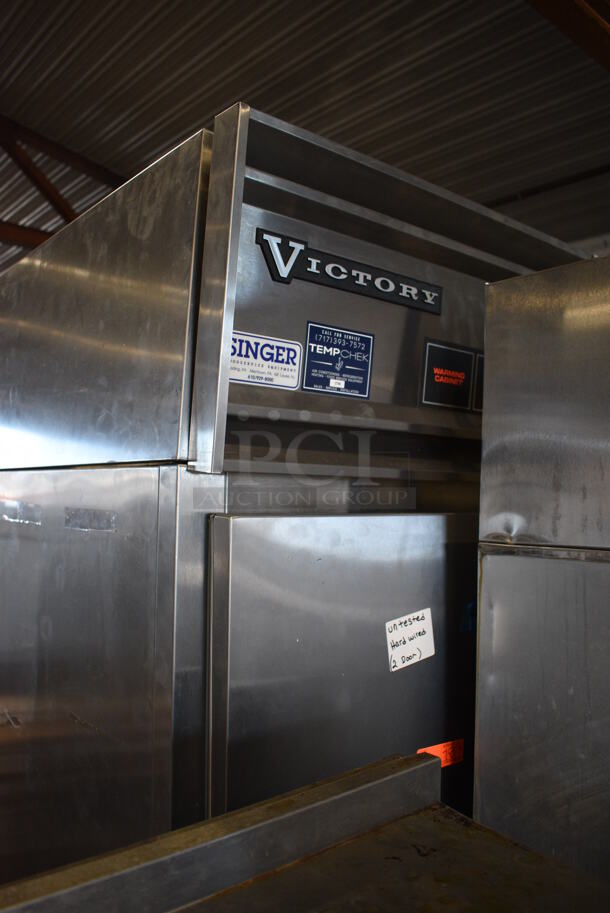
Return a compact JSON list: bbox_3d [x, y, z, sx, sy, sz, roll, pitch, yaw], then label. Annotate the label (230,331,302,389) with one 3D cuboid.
[{"bbox_3d":[-0.044,-0.100,0.719,0.104,0.052,0.002,3,3,-39],"label":"label"}]

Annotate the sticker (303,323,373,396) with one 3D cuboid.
[{"bbox_3d":[0.041,-0.108,0.786,0.103,0.077,0.002,3,3,-39],"label":"sticker"}]

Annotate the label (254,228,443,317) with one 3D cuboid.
[{"bbox_3d":[0.065,-0.205,0.791,0.294,0.050,0.008,3,3,-39],"label":"label"}]

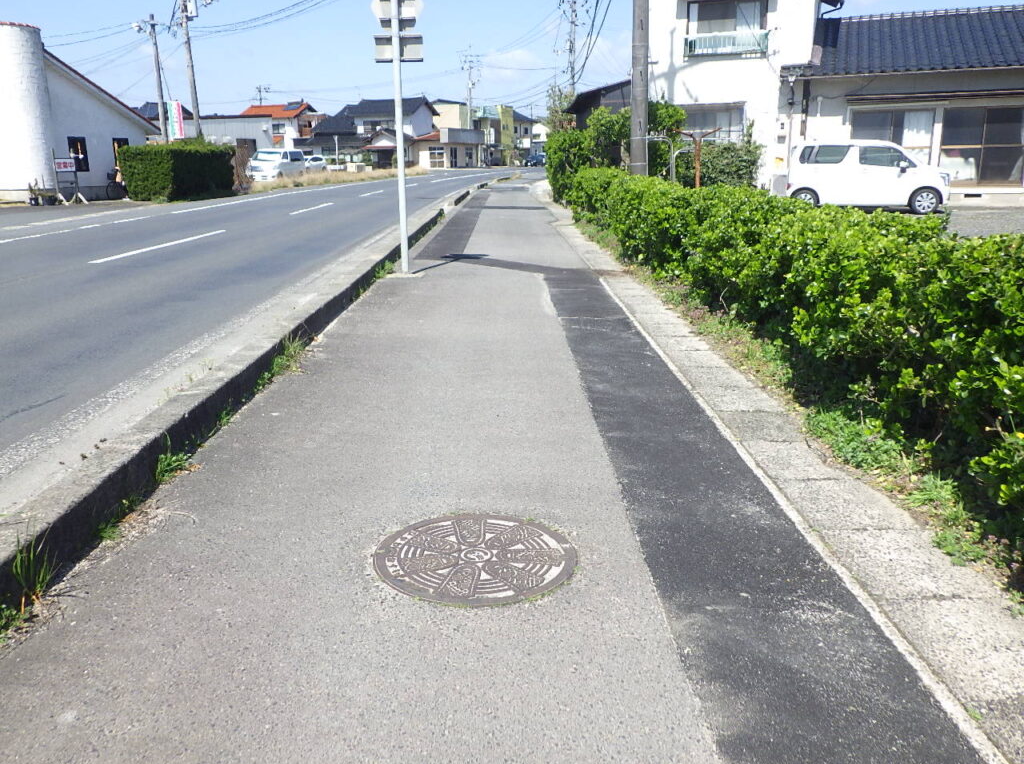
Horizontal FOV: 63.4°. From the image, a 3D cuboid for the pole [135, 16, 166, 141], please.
[{"bbox_3d":[-13.000,-10.126,30.407,0.850,6.250,0.500,0,15,0],"label":"pole"}]

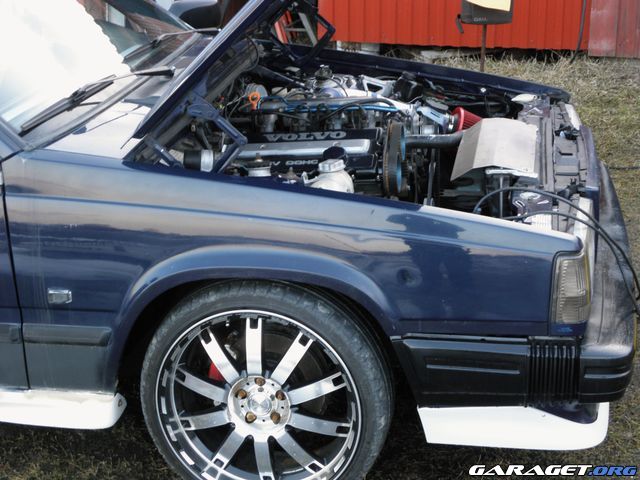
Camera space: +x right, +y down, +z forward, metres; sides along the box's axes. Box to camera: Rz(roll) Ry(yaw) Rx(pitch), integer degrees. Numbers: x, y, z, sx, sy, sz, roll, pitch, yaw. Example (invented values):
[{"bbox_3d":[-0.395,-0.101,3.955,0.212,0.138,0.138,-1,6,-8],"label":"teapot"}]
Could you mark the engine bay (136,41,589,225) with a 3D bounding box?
[{"bbox_3d":[0.212,-0.202,3.590,1.080,0.460,1.490,2,20,10],"label":"engine bay"}]

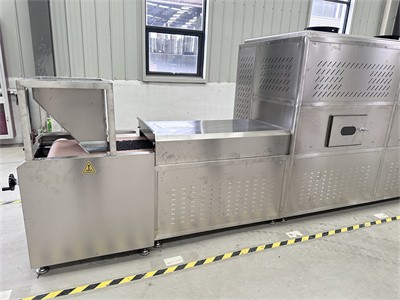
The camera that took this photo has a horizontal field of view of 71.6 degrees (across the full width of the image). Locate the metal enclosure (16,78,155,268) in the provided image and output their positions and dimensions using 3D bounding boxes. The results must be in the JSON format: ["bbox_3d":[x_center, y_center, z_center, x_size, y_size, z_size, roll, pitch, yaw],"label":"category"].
[{"bbox_3d":[-0.868,0.080,2.224,0.855,1.257,0.759,-4,17,-21],"label":"metal enclosure"}]

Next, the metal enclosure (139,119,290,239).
[{"bbox_3d":[0.095,0.189,2.642,1.221,0.903,0.732,-4,17,-21],"label":"metal enclosure"}]

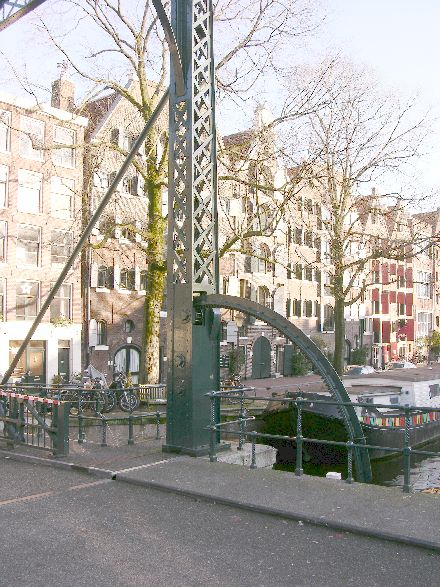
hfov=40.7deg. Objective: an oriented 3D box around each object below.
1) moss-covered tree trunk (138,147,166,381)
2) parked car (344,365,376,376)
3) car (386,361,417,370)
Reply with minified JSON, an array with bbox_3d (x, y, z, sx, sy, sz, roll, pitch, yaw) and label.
[{"bbox_3d":[-2.473,-0.683,22.409,0.800,9.970,0.750,0,-5,0],"label":"moss-covered tree trunk"},{"bbox_3d":[6.988,4.307,29.440,1.720,1.470,4.100,0,-5,-6],"label":"parked car"},{"bbox_3d":[10.249,4.612,33.440,1.740,1.480,4.200,0,-5,-6],"label":"car"}]

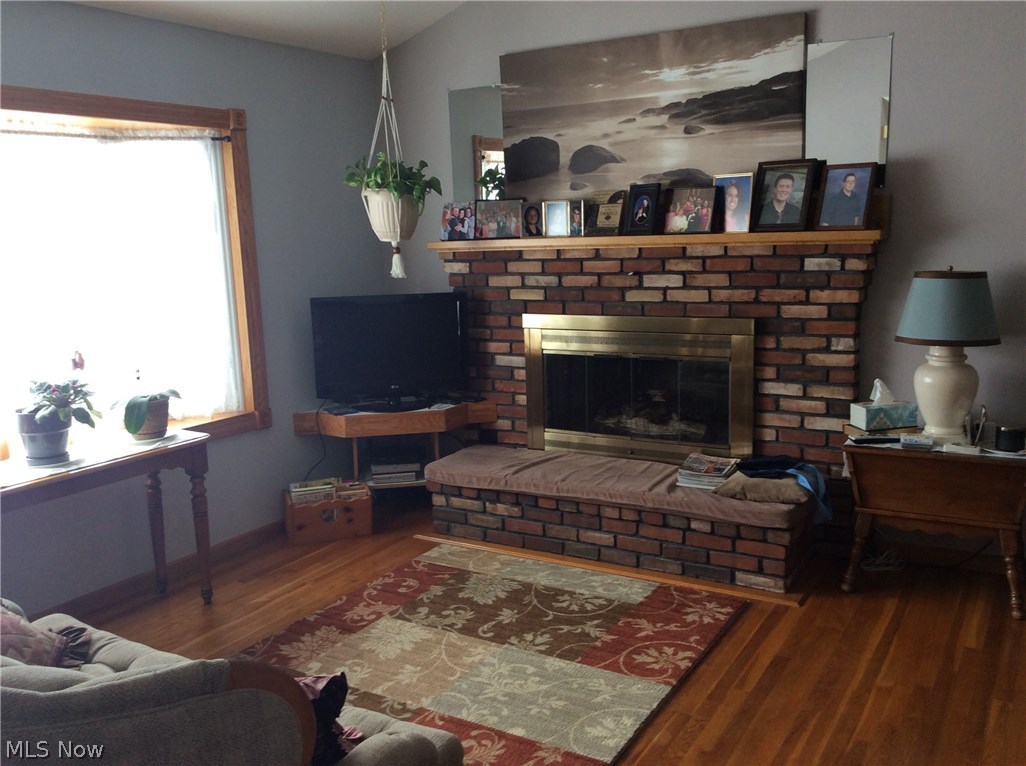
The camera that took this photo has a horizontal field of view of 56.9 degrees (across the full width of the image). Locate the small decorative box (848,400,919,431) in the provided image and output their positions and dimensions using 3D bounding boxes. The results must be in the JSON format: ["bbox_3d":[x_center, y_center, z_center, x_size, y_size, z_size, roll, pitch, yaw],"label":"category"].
[{"bbox_3d":[1.561,0.137,3.986,0.238,0.093,0.122,-4,10,-11],"label":"small decorative box"}]

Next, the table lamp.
[{"bbox_3d":[1.733,-0.109,3.791,0.420,0.695,0.420,4,11,31],"label":"table lamp"}]

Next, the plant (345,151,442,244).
[{"bbox_3d":[-0.530,-0.811,4.149,0.420,0.387,0.390,-3,10,-7],"label":"plant"}]

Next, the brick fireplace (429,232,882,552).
[{"bbox_3d":[0.524,0.054,4.478,2.252,1.465,0.605,4,11,31],"label":"brick fireplace"}]

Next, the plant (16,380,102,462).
[{"bbox_3d":[-1.744,0.146,3.636,0.295,0.320,0.270,-7,11,-26],"label":"plant"}]

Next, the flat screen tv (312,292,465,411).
[{"bbox_3d":[-0.645,-0.168,5.001,0.800,0.585,0.200,-3,10,-6],"label":"flat screen tv"}]

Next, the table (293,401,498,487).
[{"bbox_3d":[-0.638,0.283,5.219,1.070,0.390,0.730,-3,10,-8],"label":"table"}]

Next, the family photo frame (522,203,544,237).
[{"bbox_3d":[0.098,-0.811,4.732,0.130,0.178,0.030,4,6,31],"label":"family photo frame"}]

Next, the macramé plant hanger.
[{"bbox_3d":[-0.543,-1.041,4.110,0.270,1.161,0.260,-3,10,-7],"label":"macramé plant hanger"}]

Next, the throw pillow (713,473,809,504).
[{"bbox_3d":[1.091,0.431,4.052,0.400,0.100,0.340,3,11,27],"label":"throw pillow"}]

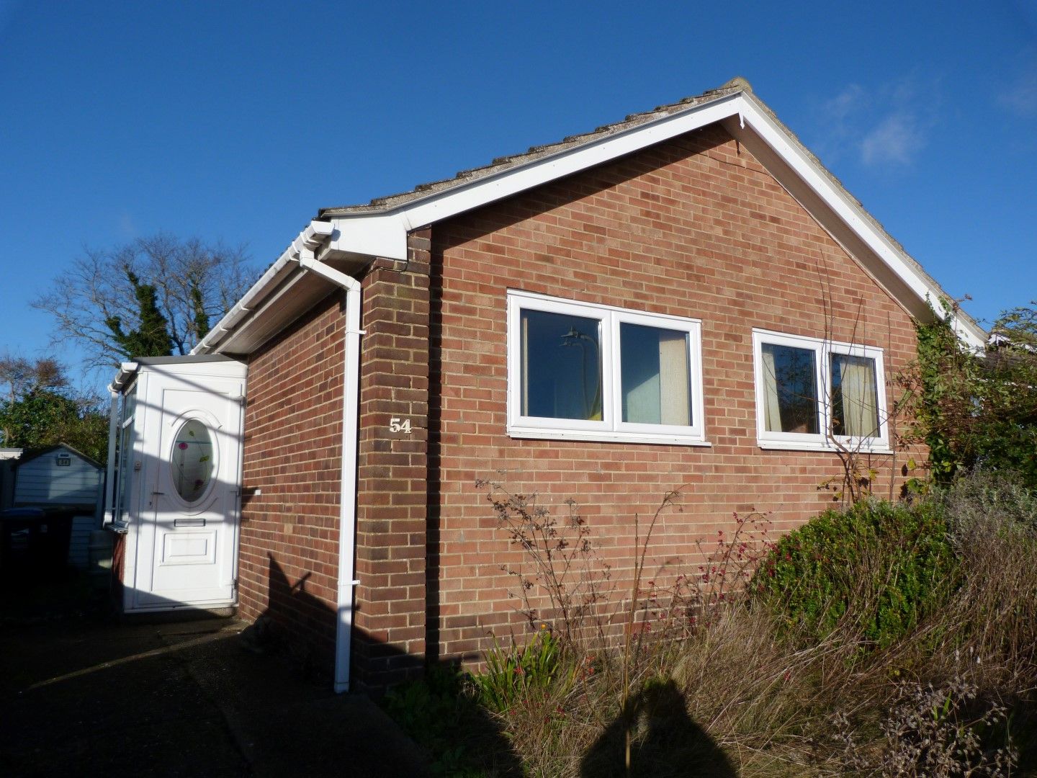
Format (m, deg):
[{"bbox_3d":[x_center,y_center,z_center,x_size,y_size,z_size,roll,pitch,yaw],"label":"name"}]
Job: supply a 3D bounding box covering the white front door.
[{"bbox_3d":[-3.090,0.938,7.056,0.870,2.120,0.080,5,-10,-31],"label":"white front door"}]

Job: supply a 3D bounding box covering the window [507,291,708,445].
[{"bbox_3d":[0.703,-0.104,5.568,1.860,1.020,0.100,5,-10,-31],"label":"window"}]

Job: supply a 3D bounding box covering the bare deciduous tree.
[{"bbox_3d":[-12.021,-0.128,24.000,6.600,9.500,6.500,5,-10,-31],"label":"bare deciduous tree"}]

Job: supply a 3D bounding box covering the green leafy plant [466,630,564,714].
[{"bbox_3d":[-0.009,1.508,4.030,0.520,0.460,0.480,5,-10,-31],"label":"green leafy plant"}]

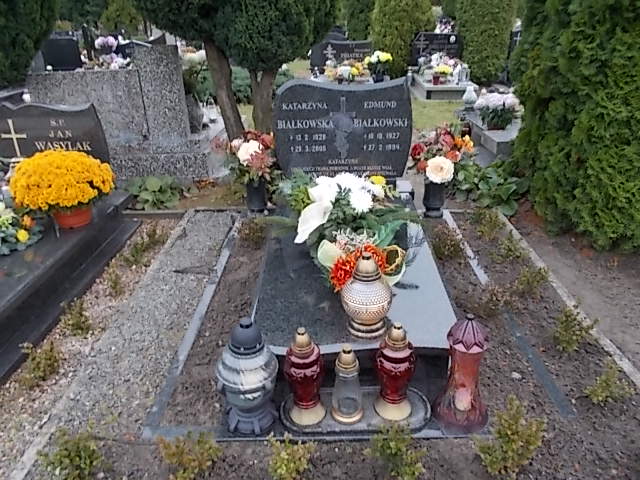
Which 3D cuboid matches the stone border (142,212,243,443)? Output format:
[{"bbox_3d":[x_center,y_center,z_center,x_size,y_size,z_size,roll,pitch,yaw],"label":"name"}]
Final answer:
[{"bbox_3d":[-0.514,0.236,2.267,0.065,0.060,1.770,0,25,0],"label":"stone border"}]

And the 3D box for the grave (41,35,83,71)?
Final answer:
[{"bbox_3d":[-3.621,-2.613,6.734,0.580,0.550,0.180,0,26,0],"label":"grave"}]

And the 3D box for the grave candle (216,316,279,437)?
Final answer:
[{"bbox_3d":[-0.232,0.434,1.550,0.205,0.430,0.205,0,26,0],"label":"grave candle"}]

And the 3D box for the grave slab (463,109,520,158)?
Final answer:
[{"bbox_3d":[1.860,-1.107,4.818,0.780,0.220,1.450,0,26,0],"label":"grave slab"}]

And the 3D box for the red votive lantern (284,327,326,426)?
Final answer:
[{"bbox_3d":[-0.046,0.403,1.473,0.119,0.320,0.119,-2,25,1],"label":"red votive lantern"}]

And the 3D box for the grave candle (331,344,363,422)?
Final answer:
[{"bbox_3d":[0.091,0.474,1.582,0.112,0.290,0.112,0,26,0],"label":"grave candle"}]

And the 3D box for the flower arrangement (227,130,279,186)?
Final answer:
[{"bbox_3d":[-0.461,-0.557,3.285,0.360,0.360,0.340,0,26,0],"label":"flower arrangement"}]

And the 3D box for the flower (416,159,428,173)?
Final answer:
[{"bbox_3d":[0.687,-0.500,3.224,0.085,0.085,0.080,0,26,0],"label":"flower"}]

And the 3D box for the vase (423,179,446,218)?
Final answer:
[{"bbox_3d":[0.803,-0.303,3.315,0.160,0.260,0.160,0,26,0],"label":"vase"}]

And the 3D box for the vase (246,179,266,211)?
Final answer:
[{"bbox_3d":[-0.424,-0.312,3.171,0.134,0.195,0.134,0,25,0],"label":"vase"}]

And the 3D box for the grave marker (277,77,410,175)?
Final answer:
[{"bbox_3d":[0.129,-0.634,2.752,0.802,0.584,0.100,0,25,0],"label":"grave marker"}]

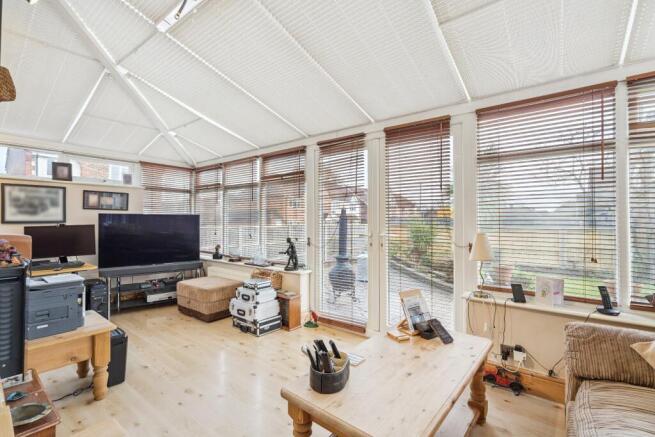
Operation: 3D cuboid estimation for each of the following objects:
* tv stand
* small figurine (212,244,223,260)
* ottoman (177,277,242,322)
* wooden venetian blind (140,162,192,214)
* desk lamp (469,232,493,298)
[{"bbox_3d":[-2.344,0.920,3.940,1.160,0.540,0.420,0,0,-36],"label":"tv stand"},{"bbox_3d":[-1.674,0.509,4.443,0.120,0.219,0.110,0,0,23],"label":"small figurine"},{"bbox_3d":[-1.489,0.997,3.690,0.680,0.385,0.450,0,0,38],"label":"ottoman"},{"bbox_3d":[-2.629,-0.153,4.804,0.070,1.405,0.803,0,0,38],"label":"wooden venetian blind"},{"bbox_3d":[1.159,0.353,2.200,0.165,0.494,0.165,0,0,38],"label":"desk lamp"}]

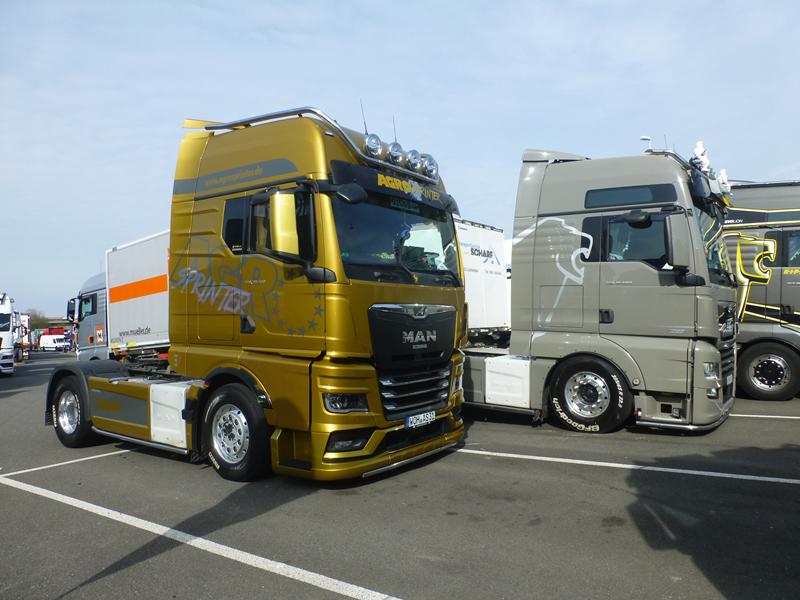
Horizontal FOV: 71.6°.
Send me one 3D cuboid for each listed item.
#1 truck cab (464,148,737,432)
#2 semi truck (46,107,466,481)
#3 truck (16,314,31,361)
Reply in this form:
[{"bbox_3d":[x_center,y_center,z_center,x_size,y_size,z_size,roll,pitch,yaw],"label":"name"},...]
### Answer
[{"bbox_3d":[1.838,-0.052,8.900,5.880,3.680,2.550,-3,-3,37],"label":"truck cab"},{"bbox_3d":[-2.187,0.042,7.332,5.880,3.720,2.550,-3,-3,37],"label":"semi truck"},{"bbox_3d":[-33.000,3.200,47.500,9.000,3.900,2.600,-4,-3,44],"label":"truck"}]

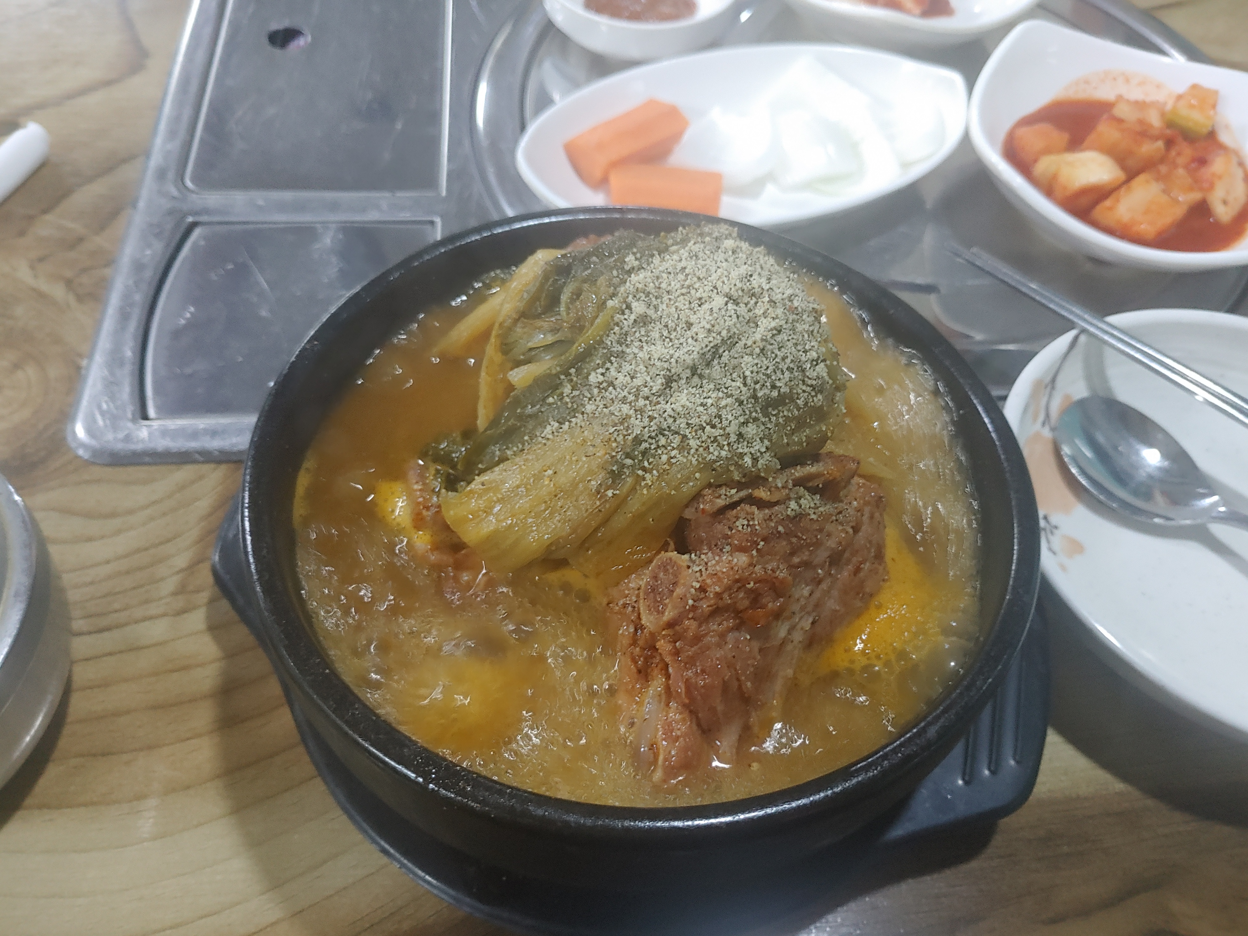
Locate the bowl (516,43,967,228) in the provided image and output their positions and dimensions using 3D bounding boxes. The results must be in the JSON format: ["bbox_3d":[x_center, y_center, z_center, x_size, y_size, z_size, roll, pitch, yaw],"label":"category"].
[{"bbox_3d":[0.054,-0.128,0.402,0.193,0.042,0.123,-10,54,-8],"label":"bowl"}]

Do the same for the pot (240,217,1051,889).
[{"bbox_3d":[0.004,0.021,0.262,0.185,0.090,0.185,0,53,0],"label":"pot"}]

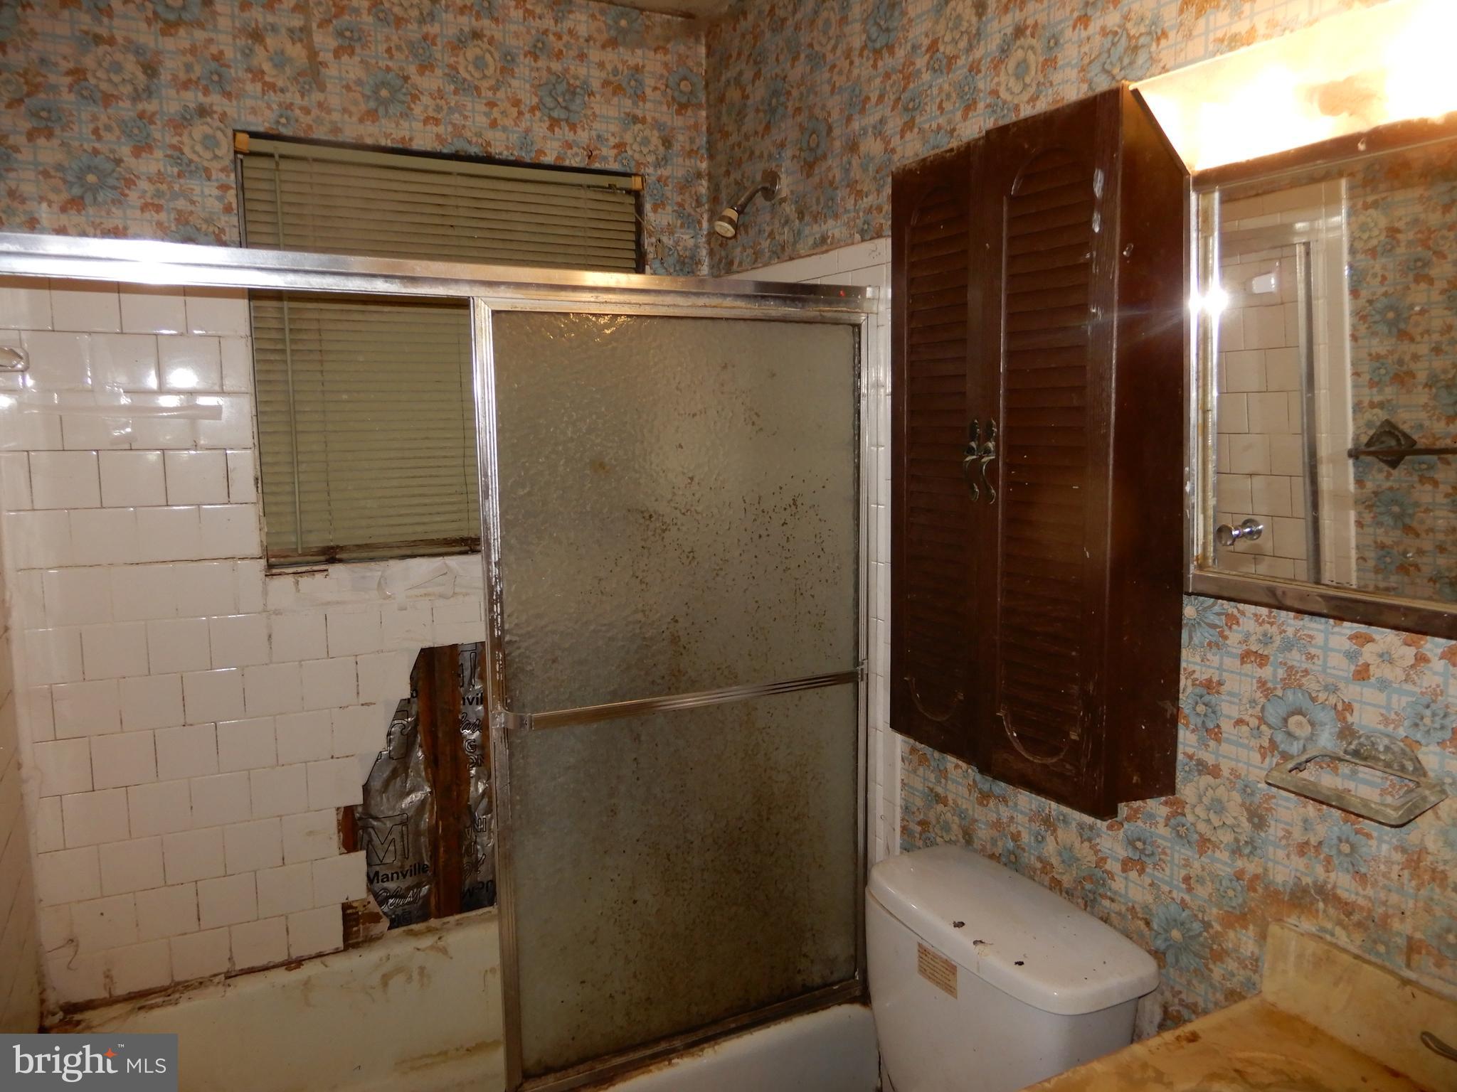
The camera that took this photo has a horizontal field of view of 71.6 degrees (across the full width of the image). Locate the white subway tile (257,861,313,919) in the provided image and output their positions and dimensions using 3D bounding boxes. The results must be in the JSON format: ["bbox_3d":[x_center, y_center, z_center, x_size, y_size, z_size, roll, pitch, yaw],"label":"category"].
[{"bbox_3d":[-0.939,0.731,2.144,0.108,0.108,0.008,-4,8,-25],"label":"white subway tile"}]

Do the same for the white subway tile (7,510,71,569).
[{"bbox_3d":[-1.290,-0.012,1.892,0.098,0.108,0.009,-4,7,-27],"label":"white subway tile"}]

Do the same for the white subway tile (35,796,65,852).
[{"bbox_3d":[-1.308,0.536,1.946,0.047,0.108,0.008,-4,8,-25],"label":"white subway tile"}]

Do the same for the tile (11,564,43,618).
[{"bbox_3d":[-1.298,0.100,1.870,0.047,0.108,0.009,-4,9,-25],"label":"tile"}]

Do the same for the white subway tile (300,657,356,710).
[{"bbox_3d":[-0.831,0.286,2.111,0.107,0.107,0.010,-3,8,-24],"label":"white subway tile"}]

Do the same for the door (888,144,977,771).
[{"bbox_3d":[0.325,-0.134,1.556,0.020,0.905,0.220,-4,7,-28],"label":"door"}]

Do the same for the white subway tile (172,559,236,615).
[{"bbox_3d":[-1.048,0.085,2.021,0.108,0.108,0.009,-4,7,-28],"label":"white subway tile"}]

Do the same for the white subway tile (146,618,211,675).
[{"bbox_3d":[-1.089,0.195,2.005,0.108,0.108,0.008,-4,8,-25],"label":"white subway tile"}]

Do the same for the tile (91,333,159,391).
[{"bbox_3d":[-1.141,-0.346,1.912,0.108,0.108,0.008,-4,8,-25],"label":"tile"}]

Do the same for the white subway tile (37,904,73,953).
[{"bbox_3d":[-1.303,0.749,1.960,0.053,0.108,0.009,-4,7,-25],"label":"white subway tile"}]

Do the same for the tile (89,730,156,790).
[{"bbox_3d":[-1.187,0.421,1.984,0.108,0.108,0.009,-4,7,-28],"label":"tile"}]

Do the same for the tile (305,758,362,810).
[{"bbox_3d":[-0.831,0.502,2.139,0.107,0.107,0.010,-3,8,-24],"label":"tile"}]

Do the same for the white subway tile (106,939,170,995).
[{"bbox_3d":[-1.186,0.854,2.044,0.108,0.106,0.008,-4,8,-25],"label":"white subway tile"}]

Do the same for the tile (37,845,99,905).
[{"bbox_3d":[-1.284,0.643,1.971,0.104,0.108,0.008,-4,8,-25],"label":"tile"}]

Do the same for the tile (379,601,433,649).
[{"bbox_3d":[-0.683,0.171,2.163,0.107,0.107,0.010,-3,8,-24],"label":"tile"}]

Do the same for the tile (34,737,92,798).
[{"bbox_3d":[-1.279,0.424,1.942,0.095,0.108,0.009,-4,7,-27],"label":"tile"}]

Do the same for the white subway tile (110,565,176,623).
[{"bbox_3d":[-1.135,0.089,1.966,0.108,0.108,0.009,-4,7,-25],"label":"white subway tile"}]

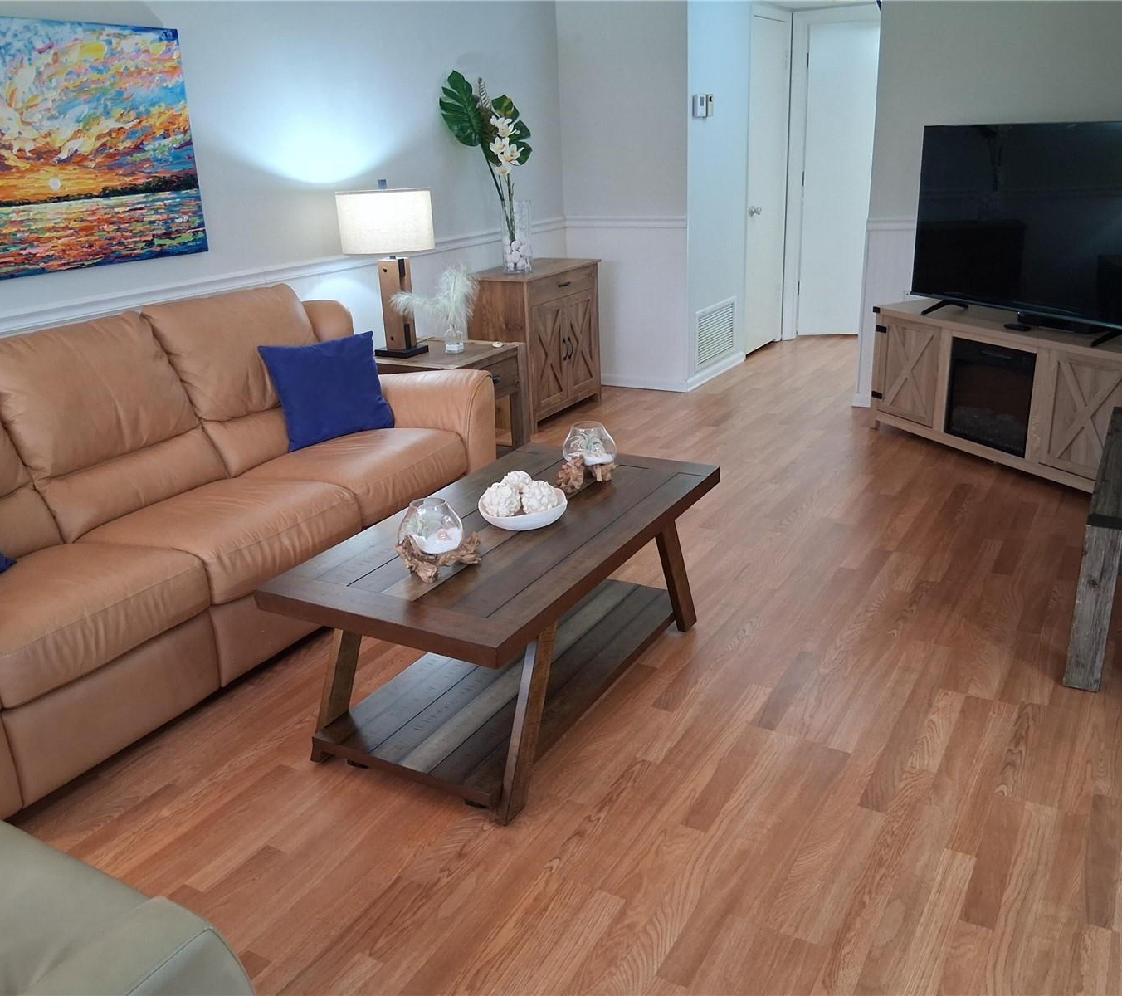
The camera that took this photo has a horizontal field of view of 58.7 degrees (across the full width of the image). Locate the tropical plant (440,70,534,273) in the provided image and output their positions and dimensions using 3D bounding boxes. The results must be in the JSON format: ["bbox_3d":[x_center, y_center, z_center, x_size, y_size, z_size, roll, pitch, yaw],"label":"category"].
[{"bbox_3d":[-0.368,-1.657,4.978,0.440,0.870,0.320,-4,20,-3],"label":"tropical plant"}]

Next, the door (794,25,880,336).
[{"bbox_3d":[2.035,-2.111,6.768,0.760,2.030,0.045,4,21,18],"label":"door"}]

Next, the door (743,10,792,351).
[{"bbox_3d":[1.336,-1.991,6.567,0.060,2.060,0.670,9,23,30],"label":"door"}]

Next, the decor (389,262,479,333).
[{"bbox_3d":[-0.540,-0.848,4.237,0.360,0.280,0.200,-5,20,-6],"label":"decor"}]

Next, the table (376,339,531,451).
[{"bbox_3d":[-0.550,-0.372,4.510,0.620,0.590,0.550,9,23,30],"label":"table"}]

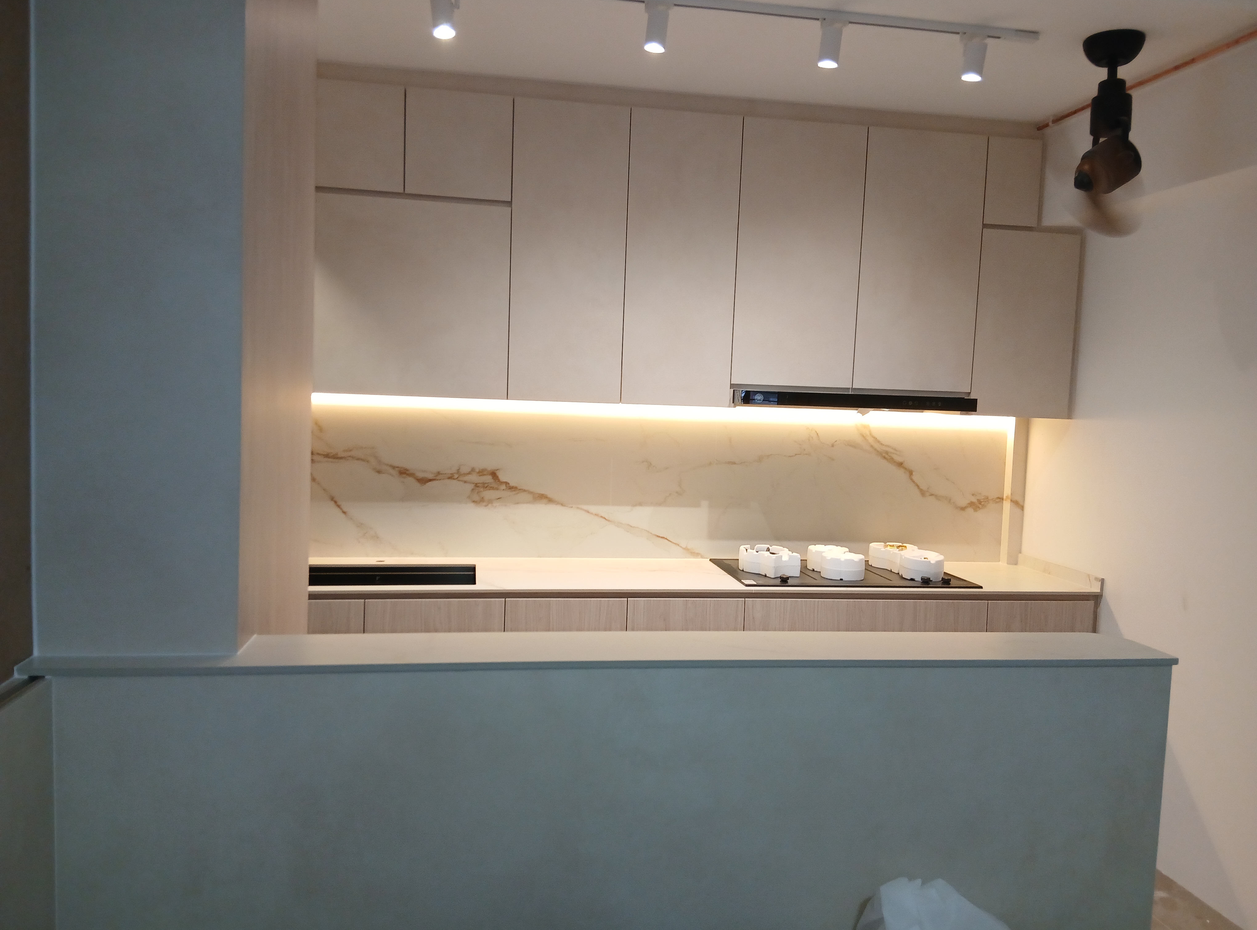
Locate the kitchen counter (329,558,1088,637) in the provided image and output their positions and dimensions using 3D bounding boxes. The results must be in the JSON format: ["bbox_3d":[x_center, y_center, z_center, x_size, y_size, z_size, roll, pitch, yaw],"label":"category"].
[{"bbox_3d":[0.127,0.835,3.521,3.139,0.878,0.599,1,4,-9],"label":"kitchen counter"}]

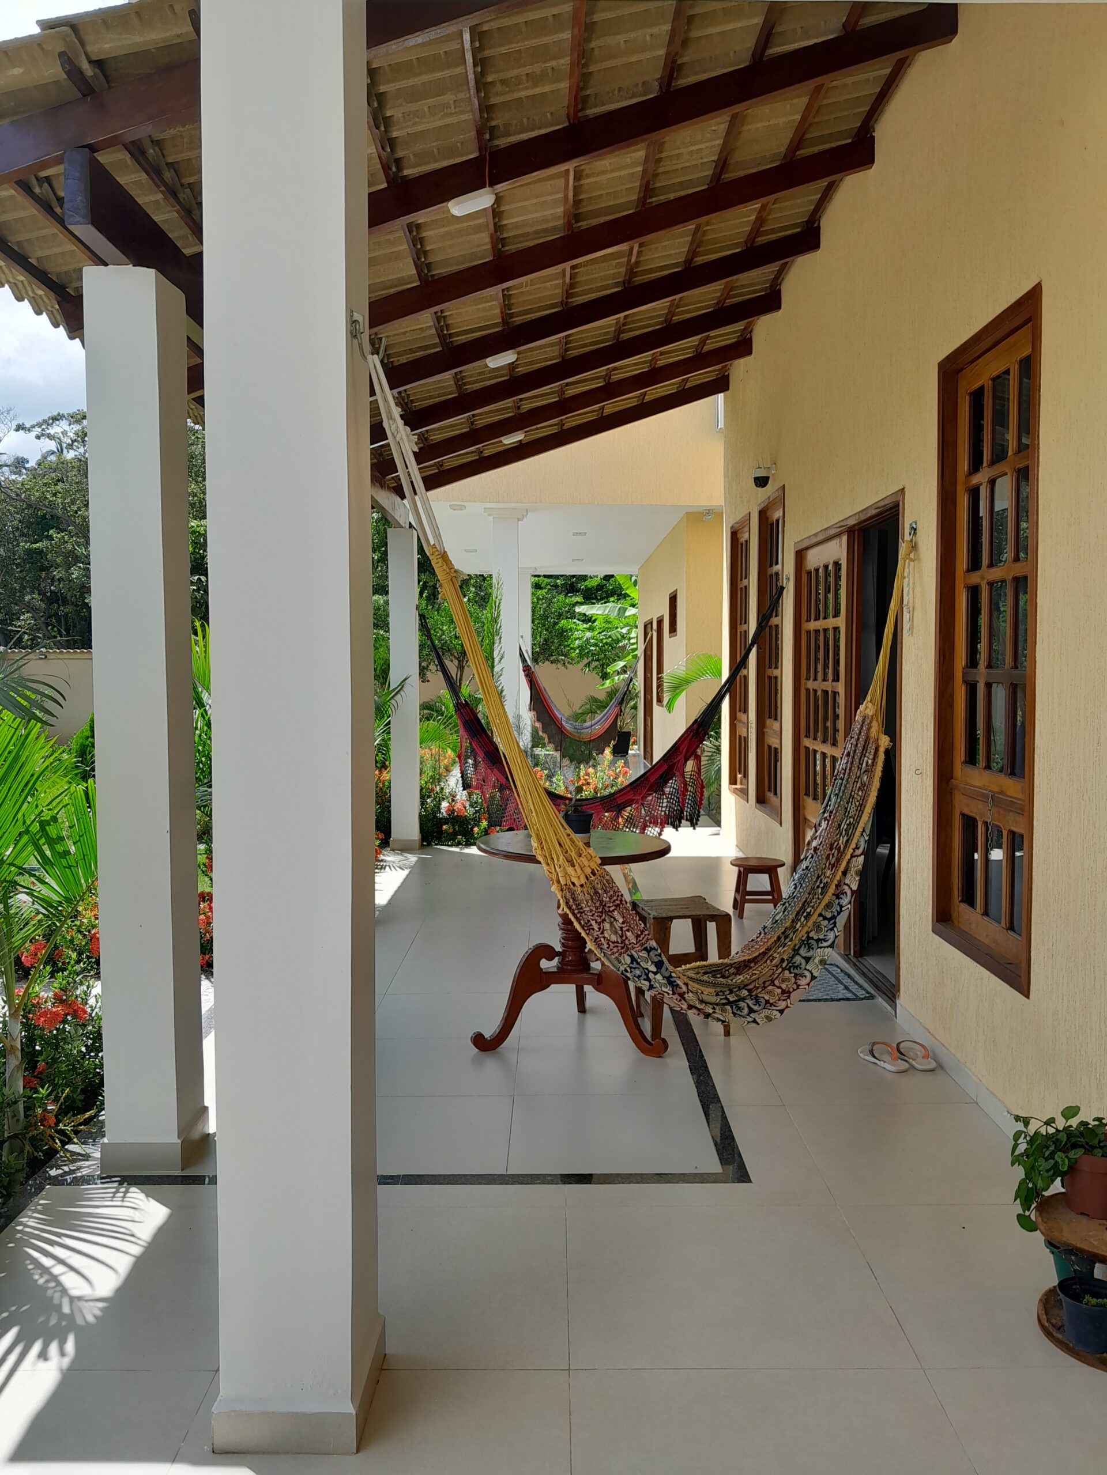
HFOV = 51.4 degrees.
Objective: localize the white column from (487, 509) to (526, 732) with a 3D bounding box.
[{"bbox_3d":[-0.503,-0.853,12.187,0.435,3.080,0.430,0,3,0],"label":"white column"}]

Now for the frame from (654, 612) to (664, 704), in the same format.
[{"bbox_3d":[1.501,-1.017,15.767,0.120,1.241,1.030,0,3,0],"label":"frame"}]

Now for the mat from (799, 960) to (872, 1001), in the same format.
[{"bbox_3d":[1.153,1.086,5.152,0.397,0.012,0.585,0,3,0],"label":"mat"}]

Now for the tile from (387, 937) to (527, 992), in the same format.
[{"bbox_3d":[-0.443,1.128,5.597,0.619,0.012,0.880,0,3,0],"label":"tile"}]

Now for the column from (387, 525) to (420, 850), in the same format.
[{"bbox_3d":[-1.162,-0.374,9.055,0.223,2.490,0.280,0,3,0],"label":"column"}]

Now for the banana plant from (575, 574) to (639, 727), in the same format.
[{"bbox_3d":[1.117,-1.522,21.247,1.700,3.200,1.700,0,3,0],"label":"banana plant"}]

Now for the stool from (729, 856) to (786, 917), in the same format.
[{"bbox_3d":[1.206,0.891,6.808,0.325,0.310,0.325,0,3,0],"label":"stool"}]

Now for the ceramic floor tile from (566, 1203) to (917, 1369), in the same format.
[{"bbox_3d":[0.385,1.244,2.644,0.706,0.010,0.701,0,3,0],"label":"ceramic floor tile"}]

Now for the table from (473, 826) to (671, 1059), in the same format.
[{"bbox_3d":[0.075,0.767,4.328,0.728,0.750,0.743,0,3,0],"label":"table"}]

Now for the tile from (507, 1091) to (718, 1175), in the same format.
[{"bbox_3d":[0.170,1.196,3.480,0.600,0.010,0.584,0,3,0],"label":"tile"}]

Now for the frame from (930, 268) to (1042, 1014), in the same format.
[{"bbox_3d":[1.461,-0.297,3.840,0.120,2.106,0.901,0,3,0],"label":"frame"}]

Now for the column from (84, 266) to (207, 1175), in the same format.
[{"bbox_3d":[-1.151,-0.031,3.268,0.224,2.472,0.273,0,3,0],"label":"column"}]

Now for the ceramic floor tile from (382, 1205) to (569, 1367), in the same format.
[{"bbox_3d":[-0.329,1.288,2.728,0.724,0.012,0.721,0,3,0],"label":"ceramic floor tile"}]

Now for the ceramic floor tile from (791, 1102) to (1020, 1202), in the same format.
[{"bbox_3d":[1.089,1.241,3.447,0.658,0.012,0.721,0,3,0],"label":"ceramic floor tile"}]

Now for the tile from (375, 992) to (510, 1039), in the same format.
[{"bbox_3d":[-0.429,1.128,4.686,0.597,0.010,0.603,0,3,0],"label":"tile"}]

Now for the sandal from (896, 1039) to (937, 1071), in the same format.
[{"bbox_3d":[1.331,1.159,4.239,0.100,0.060,0.260,-1,3,-10],"label":"sandal"}]

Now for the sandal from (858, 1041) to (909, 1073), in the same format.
[{"bbox_3d":[1.211,1.161,4.225,0.100,0.060,0.260,-1,3,-20],"label":"sandal"}]

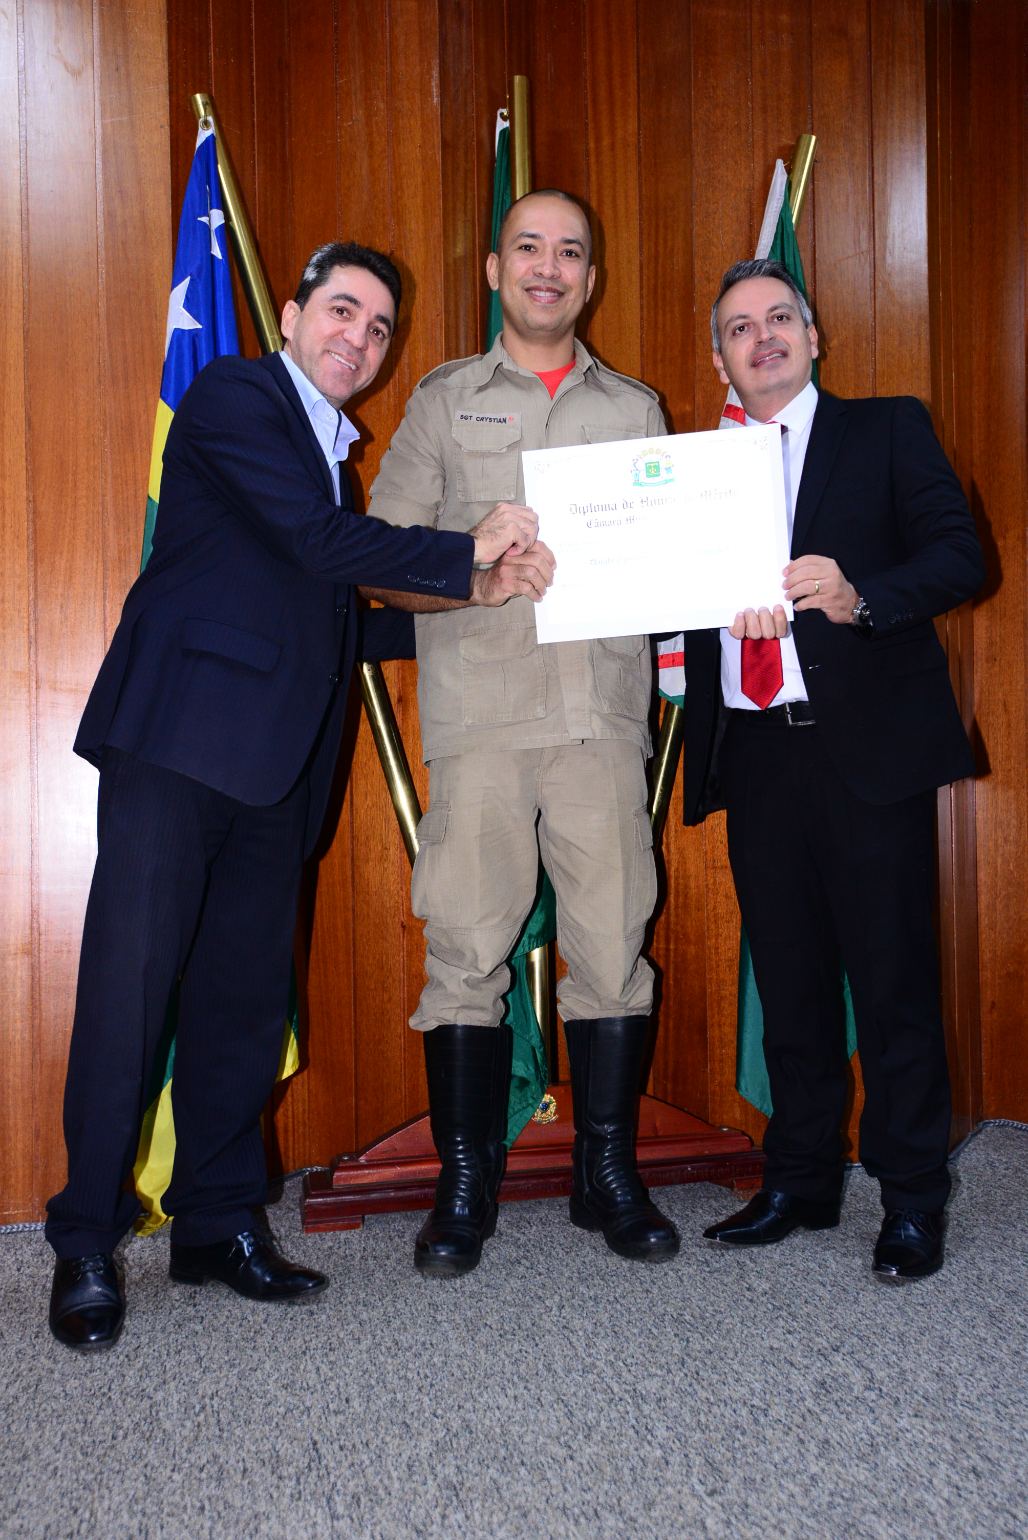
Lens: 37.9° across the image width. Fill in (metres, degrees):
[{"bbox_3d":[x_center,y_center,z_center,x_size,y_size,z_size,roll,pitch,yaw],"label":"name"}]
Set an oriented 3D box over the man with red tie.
[{"bbox_3d":[0.520,-0.034,2.460,0.540,1.670,0.470,-1,0,23],"label":"man with red tie"}]

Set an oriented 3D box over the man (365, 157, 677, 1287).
[{"bbox_3d":[0.022,-0.085,2.490,0.560,1.790,0.410,-1,0,-13],"label":"man"}]

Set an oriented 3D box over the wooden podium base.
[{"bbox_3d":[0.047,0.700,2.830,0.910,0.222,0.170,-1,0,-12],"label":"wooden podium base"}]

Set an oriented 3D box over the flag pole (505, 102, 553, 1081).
[{"bbox_3d":[0.033,-0.329,2.840,0.040,1.980,0.040,-1,0,-6],"label":"flag pole"}]

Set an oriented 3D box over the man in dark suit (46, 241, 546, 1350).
[{"bbox_3d":[-0.315,-0.020,2.380,0.680,1.670,0.600,-1,0,-43],"label":"man in dark suit"}]

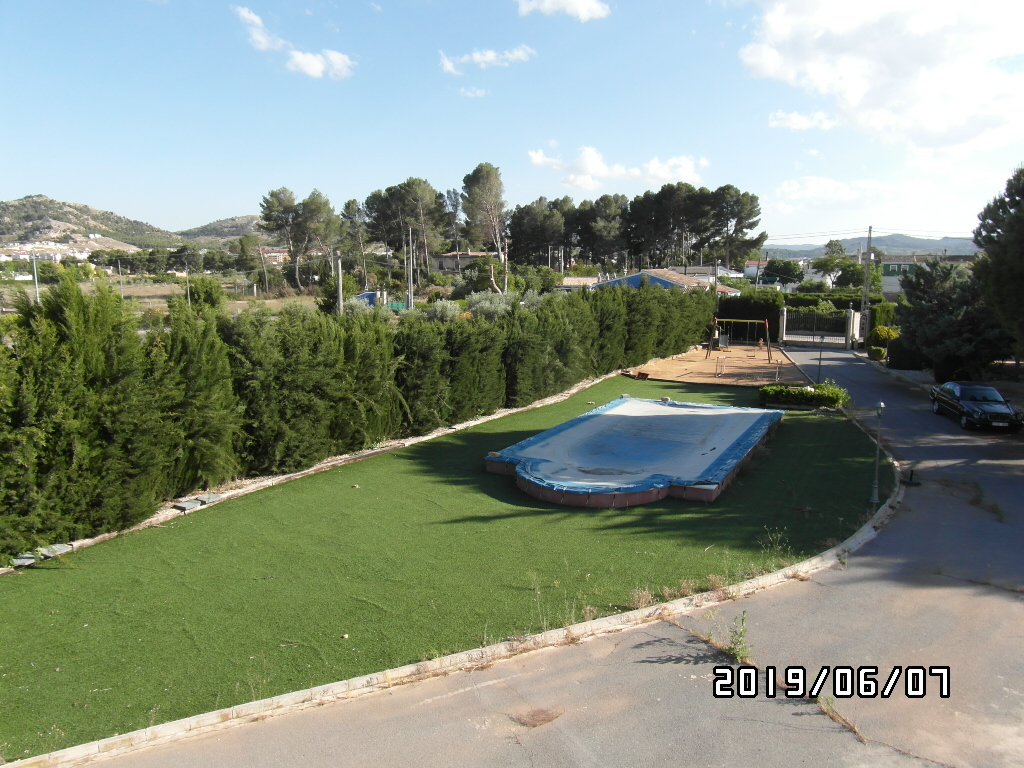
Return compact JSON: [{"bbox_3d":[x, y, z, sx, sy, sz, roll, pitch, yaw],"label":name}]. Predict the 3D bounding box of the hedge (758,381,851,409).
[{"bbox_3d":[12.302,0.394,30.304,3.500,0.800,1.900,3,10,15],"label":"hedge"}]

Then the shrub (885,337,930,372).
[{"bbox_3d":[21.950,-1.735,39.334,2.000,1.850,1.600,2,10,13],"label":"shrub"}]

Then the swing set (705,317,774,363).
[{"bbox_3d":[14.104,-2.767,43.885,3.600,2.550,1.800,5,11,27],"label":"swing set"}]

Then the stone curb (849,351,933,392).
[{"bbox_3d":[21.271,-0.955,40.322,0.300,0.180,15.100,2,10,13],"label":"stone curb"}]

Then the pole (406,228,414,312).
[{"bbox_3d":[-10.192,-10.898,71.182,0.250,9.370,0.250,0,10,0],"label":"pole"}]

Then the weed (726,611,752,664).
[{"bbox_3d":[3.457,3.819,10.677,0.310,0.770,0.310,0,10,0],"label":"weed"}]

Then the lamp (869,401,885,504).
[{"bbox_3d":[8.912,1.686,17.328,0.300,2.570,0.300,0,10,0],"label":"lamp"}]

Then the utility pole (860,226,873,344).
[{"bbox_3d":[27.277,-7.670,54.487,0.500,8.640,0.500,4,11,25],"label":"utility pole"}]

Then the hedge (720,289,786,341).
[{"bbox_3d":[18.060,-5.046,53.647,4.900,3.750,1.700,4,11,24],"label":"hedge"}]

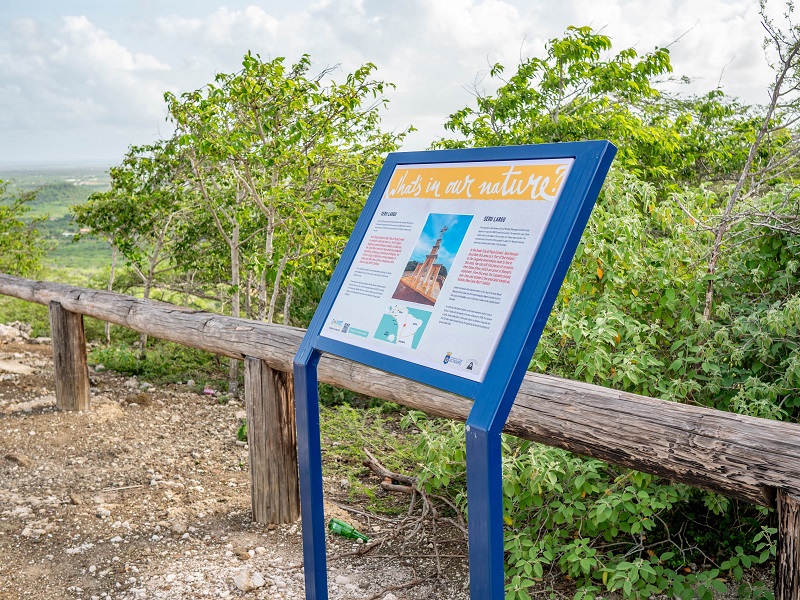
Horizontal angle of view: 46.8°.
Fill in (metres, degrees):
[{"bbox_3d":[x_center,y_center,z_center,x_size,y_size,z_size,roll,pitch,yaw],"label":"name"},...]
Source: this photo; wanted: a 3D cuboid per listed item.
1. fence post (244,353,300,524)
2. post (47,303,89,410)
[{"bbox_3d":[-0.566,0.591,4.065,0.213,0.739,0.213,-2,9,0],"label":"fence post"},{"bbox_3d":[-2.108,0.340,5.877,0.199,0.692,0.199,-9,12,-39],"label":"post"}]

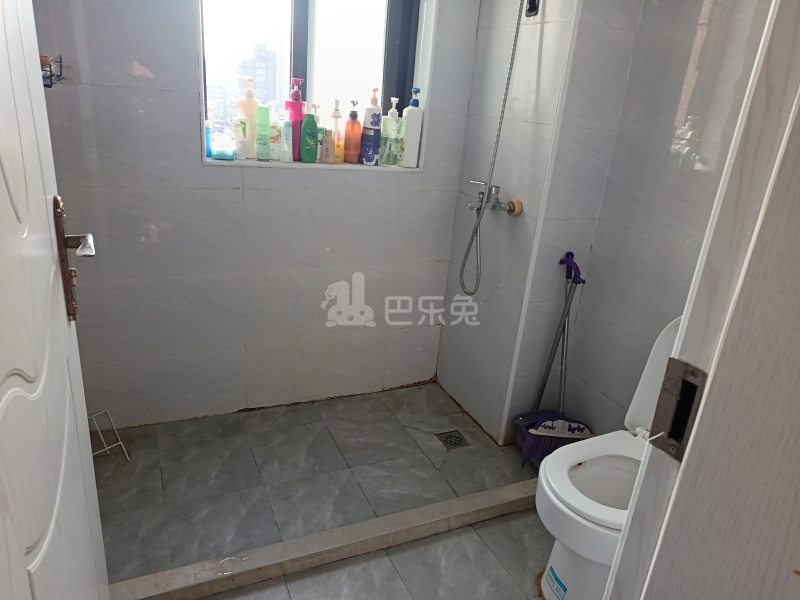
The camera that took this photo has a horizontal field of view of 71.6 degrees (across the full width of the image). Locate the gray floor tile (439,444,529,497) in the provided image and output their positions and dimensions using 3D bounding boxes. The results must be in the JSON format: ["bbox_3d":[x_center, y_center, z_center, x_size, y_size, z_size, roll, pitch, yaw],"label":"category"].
[{"bbox_3d":[0.288,0.605,2.010,0.305,0.010,0.250,-5,22,-24],"label":"gray floor tile"}]

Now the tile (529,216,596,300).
[{"bbox_3d":[0.577,-0.141,1.967,0.238,0.300,0.010,-5,22,-25],"label":"tile"}]

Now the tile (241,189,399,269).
[{"bbox_3d":[-0.289,-0.270,2.115,0.602,0.301,0.010,-5,22,-24],"label":"tile"}]

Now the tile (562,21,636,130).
[{"bbox_3d":[0.627,-0.702,1.760,0.238,0.300,0.010,-5,22,-25],"label":"tile"}]

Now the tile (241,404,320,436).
[{"bbox_3d":[-0.474,0.471,2.222,0.300,0.010,0.167,-5,23,-25],"label":"tile"}]

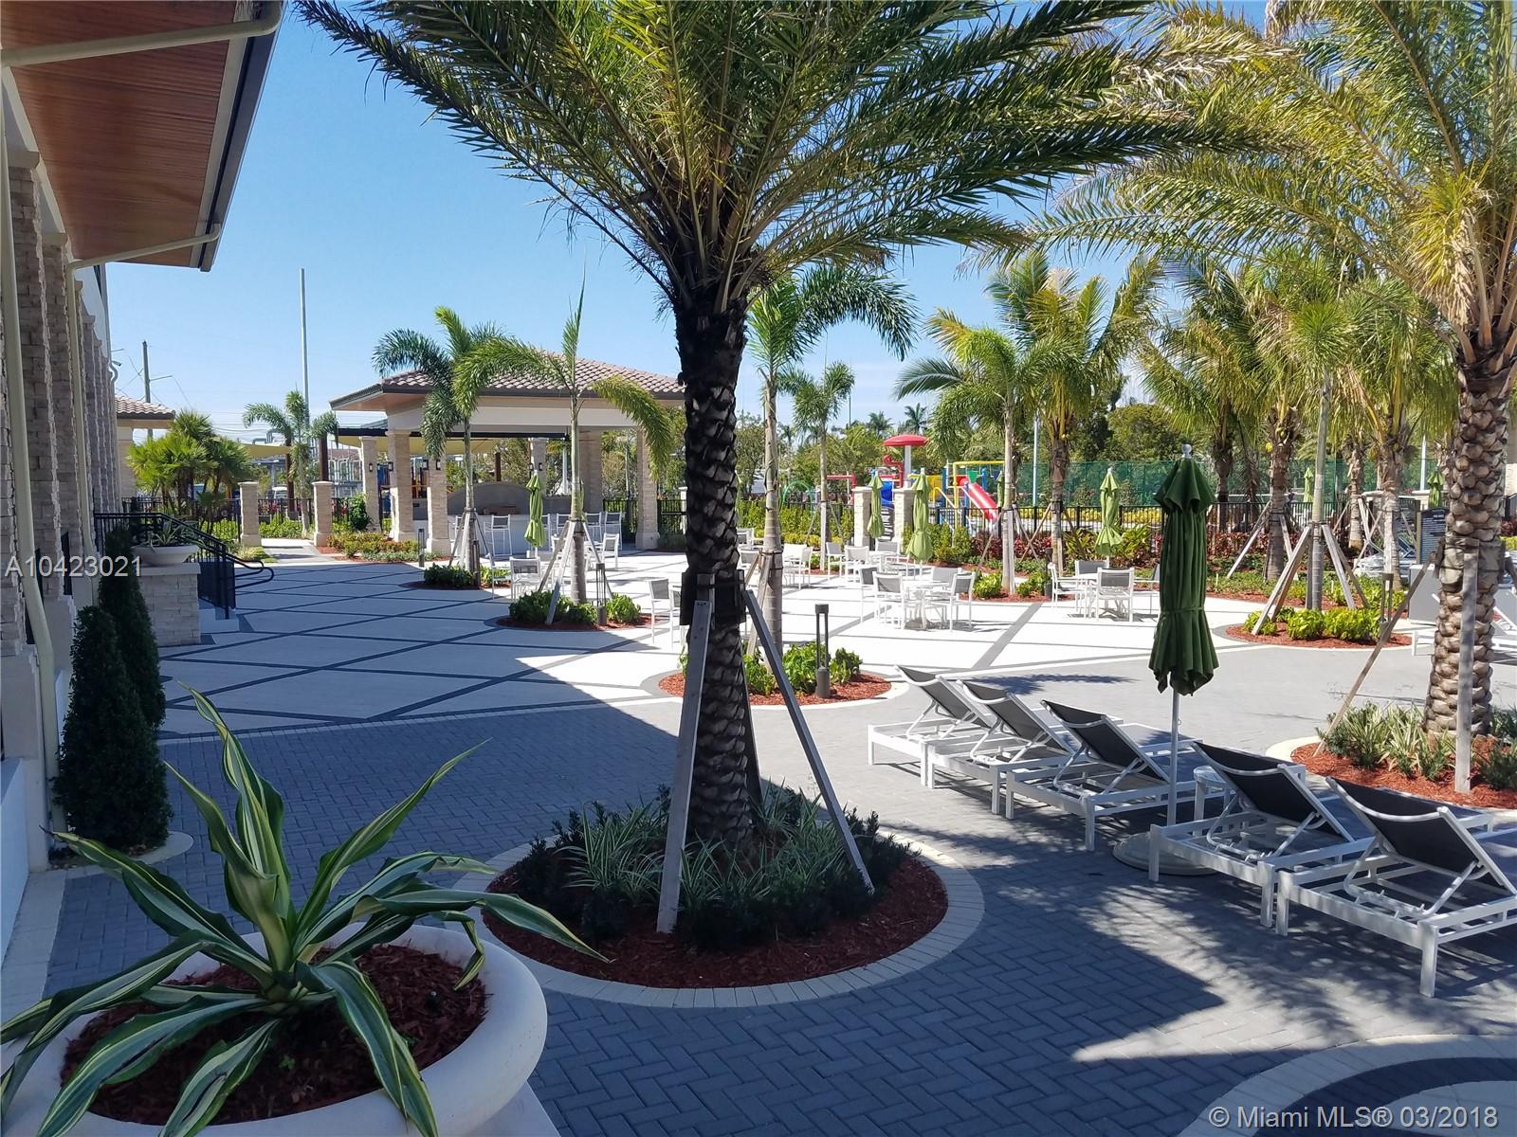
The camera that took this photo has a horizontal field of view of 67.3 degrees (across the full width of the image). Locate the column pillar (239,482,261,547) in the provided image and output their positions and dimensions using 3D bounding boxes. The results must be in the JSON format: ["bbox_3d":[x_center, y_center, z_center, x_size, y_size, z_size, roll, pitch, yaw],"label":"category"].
[{"bbox_3d":[-19.267,-2.075,43.281,0.620,2.415,0.620,-3,6,-38],"label":"column pillar"}]

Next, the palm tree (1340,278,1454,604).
[{"bbox_3d":[13.401,-2.698,23.555,3.000,6.528,3.000,0,4,0],"label":"palm tree"}]

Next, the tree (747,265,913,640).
[{"bbox_3d":[0.500,-1.071,13.355,2.700,4.873,2.600,0,4,0],"label":"tree"}]

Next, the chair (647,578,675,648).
[{"bbox_3d":[-1.171,0.661,16.815,0.620,0.900,0.580,3,5,33],"label":"chair"}]

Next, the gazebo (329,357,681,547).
[{"bbox_3d":[-7.510,-3.901,37.211,10.300,6.500,7.300,-3,5,-30],"label":"gazebo"}]

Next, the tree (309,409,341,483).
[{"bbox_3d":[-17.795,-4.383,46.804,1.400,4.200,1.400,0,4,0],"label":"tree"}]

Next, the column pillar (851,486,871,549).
[{"bbox_3d":[3.239,-1.554,36.000,0.480,2.100,0.480,-3,5,-30],"label":"column pillar"}]

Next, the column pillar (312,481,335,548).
[{"bbox_3d":[-14.315,-1.755,37.500,0.600,2.150,0.600,-3,5,-30],"label":"column pillar"}]

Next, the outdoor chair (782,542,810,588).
[{"bbox_3d":[0.730,-0.015,24.672,0.620,0.880,0.600,2,5,20],"label":"outdoor chair"}]

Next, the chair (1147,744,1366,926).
[{"bbox_3d":[3.239,1.341,6.376,2.050,0.780,0.750,-2,5,-25],"label":"chair"}]

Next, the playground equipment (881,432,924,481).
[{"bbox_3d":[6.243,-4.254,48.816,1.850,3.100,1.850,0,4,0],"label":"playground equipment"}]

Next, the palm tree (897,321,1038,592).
[{"bbox_3d":[4.326,-2.266,23.300,3.000,5.600,3.000,0,4,0],"label":"palm tree"}]

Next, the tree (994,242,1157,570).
[{"bbox_3d":[7.652,-3.761,27.500,4.100,7.900,4.100,0,4,0],"label":"tree"}]

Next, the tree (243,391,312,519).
[{"bbox_3d":[-19.346,-4.304,45.807,2.800,5.587,2.700,0,4,0],"label":"tree"}]

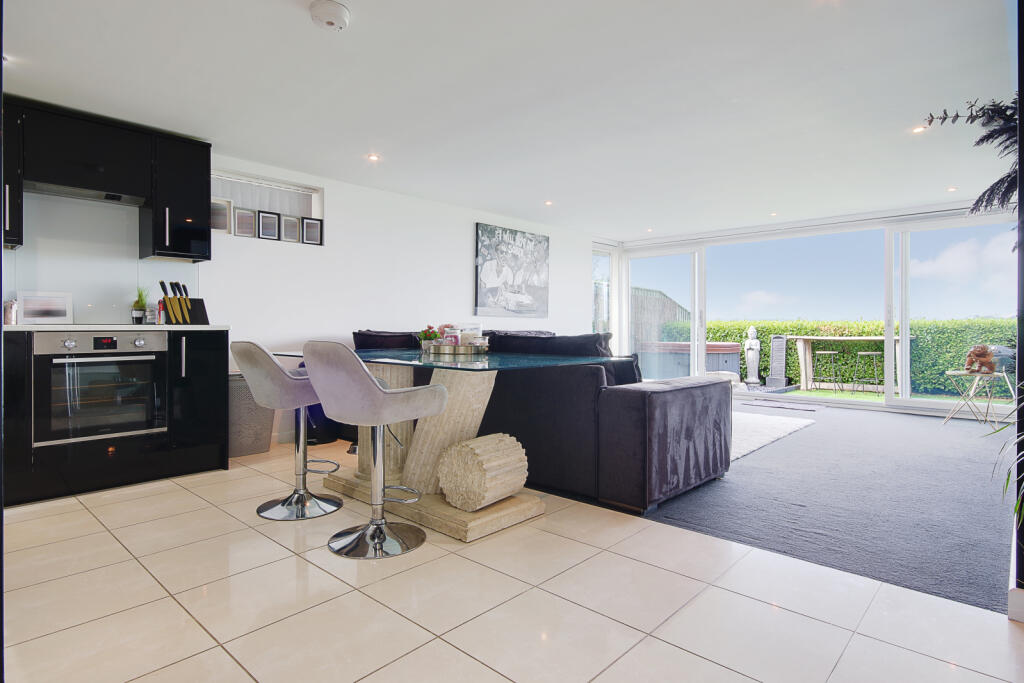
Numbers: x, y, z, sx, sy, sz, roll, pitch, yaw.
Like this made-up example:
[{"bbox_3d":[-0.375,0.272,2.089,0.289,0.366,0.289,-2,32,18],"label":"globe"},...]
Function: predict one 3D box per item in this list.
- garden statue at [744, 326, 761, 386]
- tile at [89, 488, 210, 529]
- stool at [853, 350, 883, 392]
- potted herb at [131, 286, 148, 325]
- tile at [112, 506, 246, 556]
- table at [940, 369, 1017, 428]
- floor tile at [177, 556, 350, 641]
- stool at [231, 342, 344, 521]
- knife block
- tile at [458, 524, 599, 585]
[{"bbox_3d":[4.790,0.270,10.723,0.320,1.130,0.280,1,1,29],"label":"garden statue"},{"bbox_3d":[-1.786,0.832,2.695,0.433,0.010,0.427,1,2,43],"label":"tile"},{"bbox_3d":[5.932,0.521,8.921,0.430,0.700,0.430,1,2,43],"label":"stool"},{"bbox_3d":[-2.384,-0.224,3.460,0.100,0.250,0.100,1,2,42],"label":"potted herb"},{"bbox_3d":[-1.467,0.838,2.402,0.433,0.010,0.427,1,2,43],"label":"tile"},{"bbox_3d":[4.409,0.555,5.142,0.440,0.520,0.440,0,1,0],"label":"table"},{"bbox_3d":[-0.857,0.877,1.878,0.443,0.010,0.443,1,2,42],"label":"floor tile"},{"bbox_3d":[-1.115,0.423,2.779,0.480,0.860,0.470,-1,2,-43],"label":"stool"},{"bbox_3d":[-2.156,-0.194,3.590,0.100,0.187,0.275,1,2,42],"label":"knife block"},{"bbox_3d":[0.067,0.839,2.151,0.433,0.010,0.427,1,2,43],"label":"tile"}]

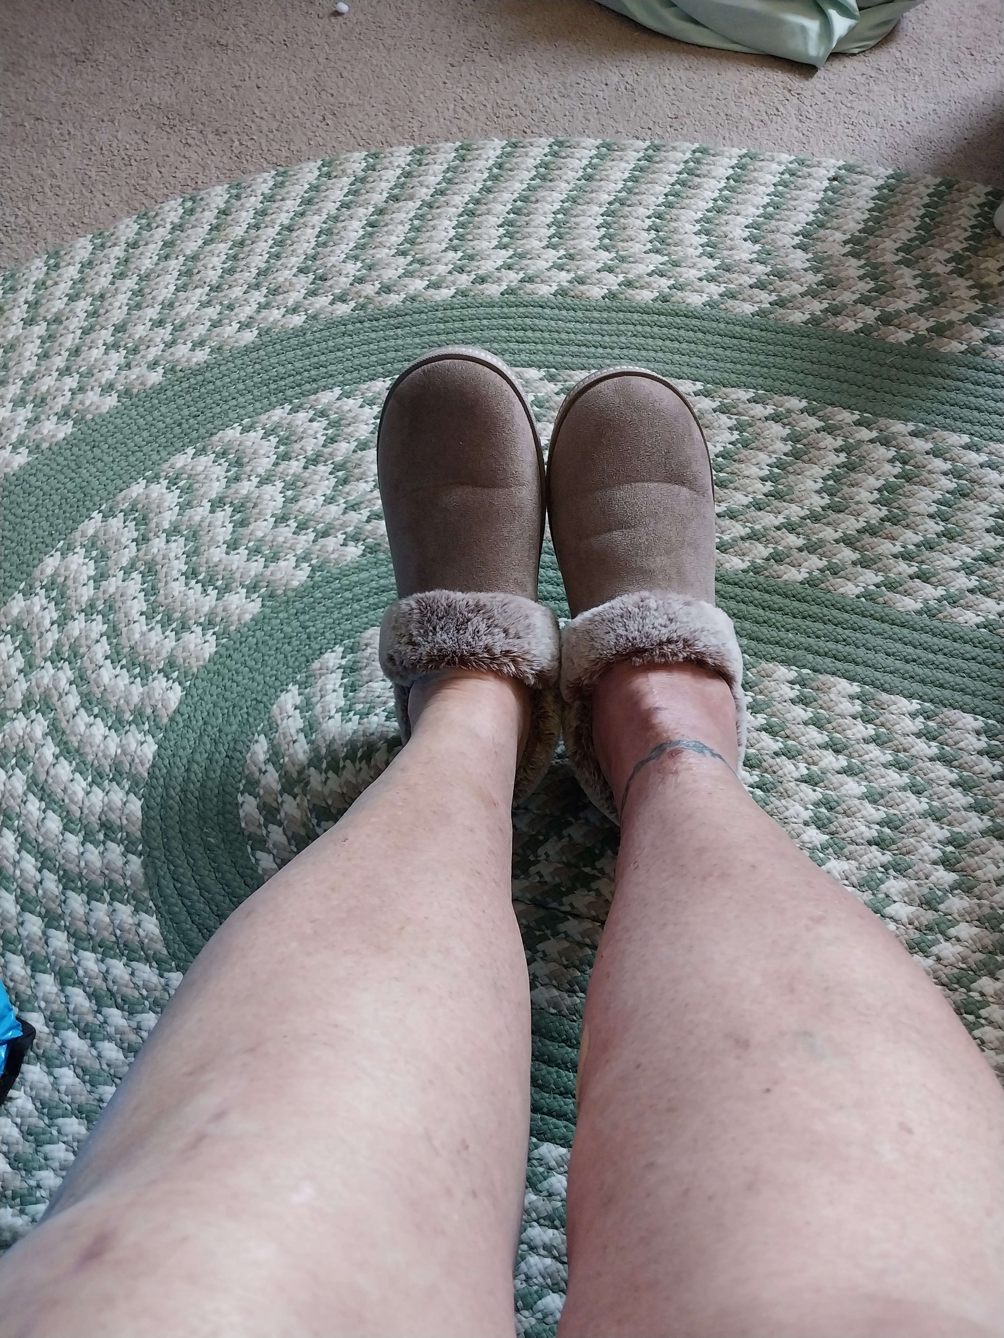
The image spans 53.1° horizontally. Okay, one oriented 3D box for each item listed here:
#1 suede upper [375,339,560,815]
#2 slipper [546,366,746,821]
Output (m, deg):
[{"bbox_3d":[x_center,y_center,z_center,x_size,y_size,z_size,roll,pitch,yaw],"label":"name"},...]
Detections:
[{"bbox_3d":[-0.023,-0.061,0.633,0.113,0.115,0.285,-3,99,-1],"label":"suede upper"},{"bbox_3d":[0.087,-0.049,0.622,0.113,0.115,0.285,-2,97,-1],"label":"slipper"}]

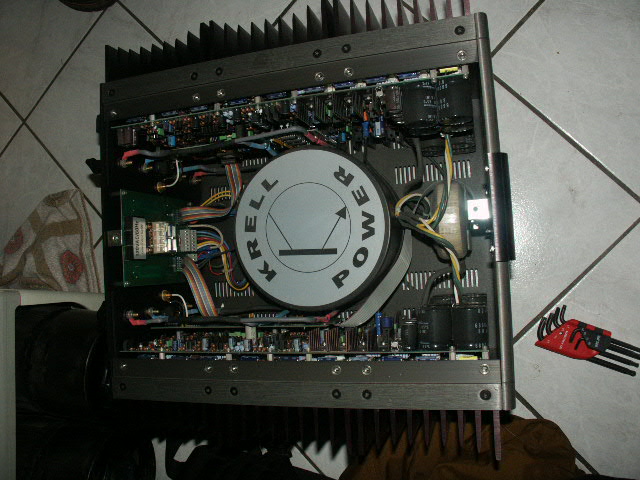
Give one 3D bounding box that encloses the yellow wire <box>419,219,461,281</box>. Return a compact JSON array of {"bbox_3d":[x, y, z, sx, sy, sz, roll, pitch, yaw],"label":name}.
[{"bbox_3d":[0.142,0.009,0.597,0.023,0.038,0.082,-38,79,13],"label":"yellow wire"}]

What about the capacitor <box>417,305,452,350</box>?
[{"bbox_3d":[0.120,0.091,0.540,0.035,0.035,0.043,-4,88,17],"label":"capacitor"}]

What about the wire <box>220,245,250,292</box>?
[{"bbox_3d":[-0.122,0.040,0.743,0.032,0.040,0.064,-4,88,17],"label":"wire"}]

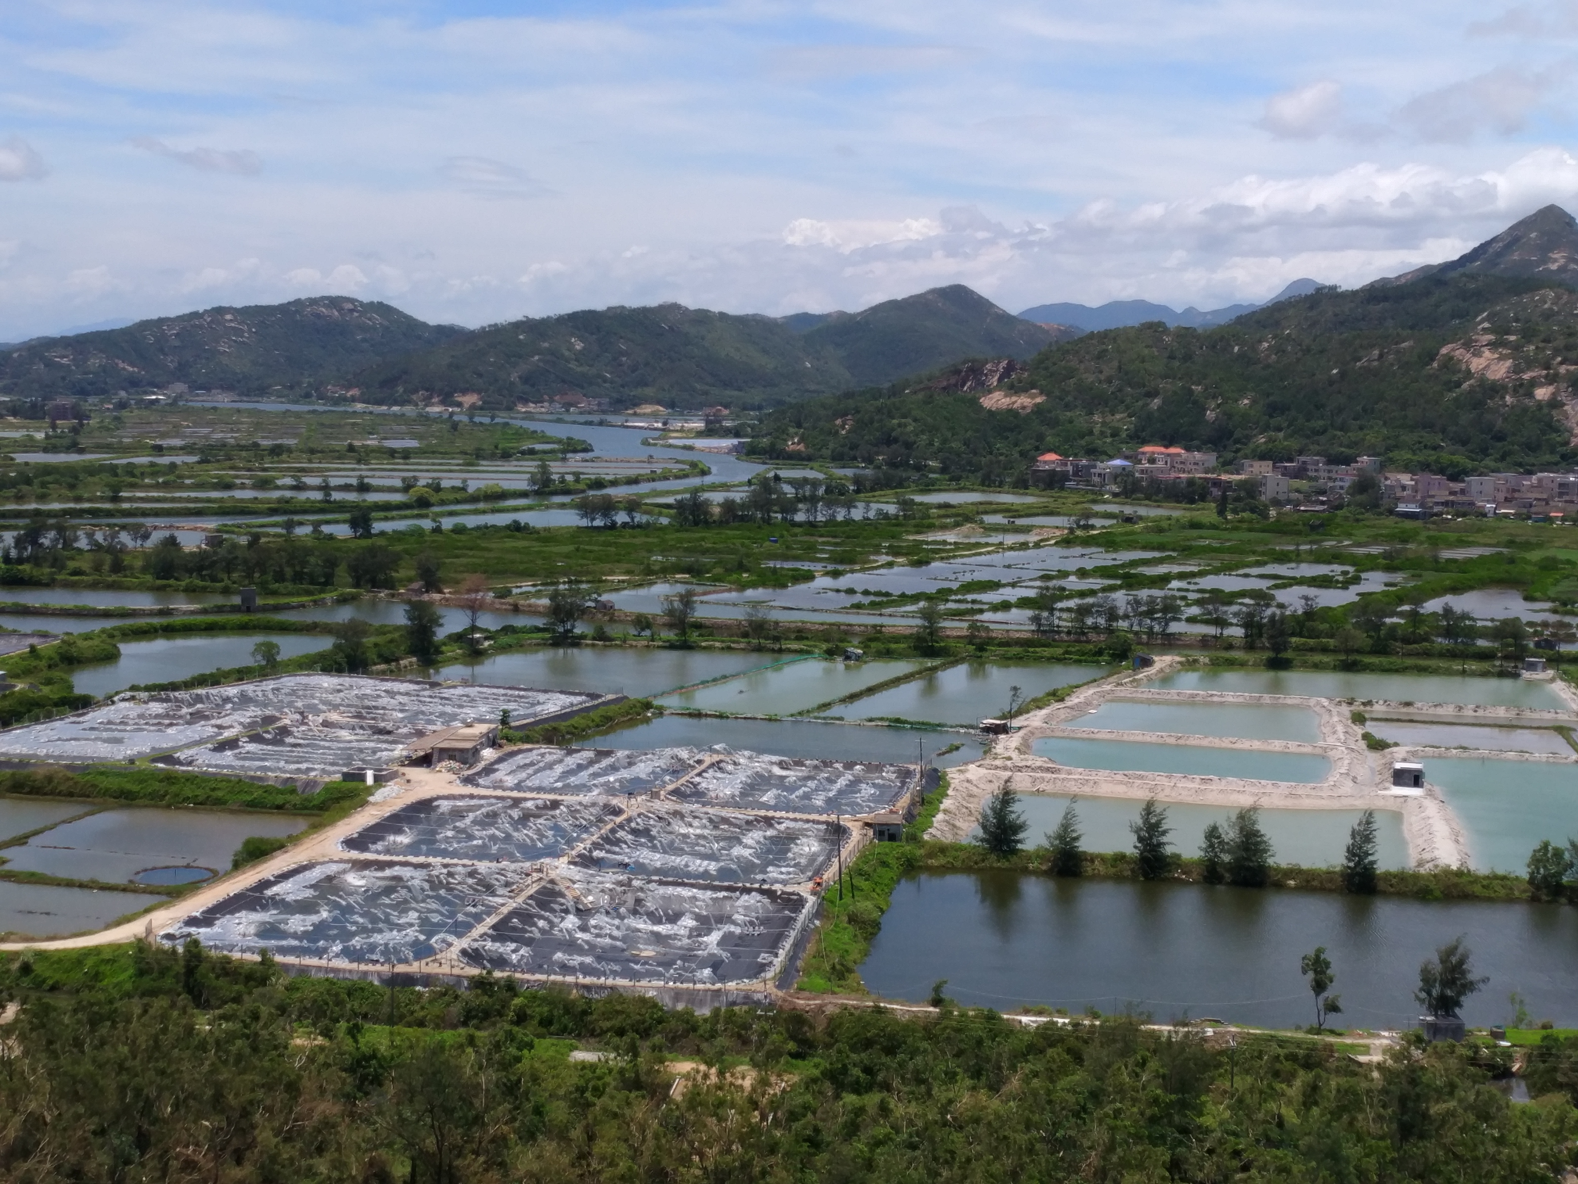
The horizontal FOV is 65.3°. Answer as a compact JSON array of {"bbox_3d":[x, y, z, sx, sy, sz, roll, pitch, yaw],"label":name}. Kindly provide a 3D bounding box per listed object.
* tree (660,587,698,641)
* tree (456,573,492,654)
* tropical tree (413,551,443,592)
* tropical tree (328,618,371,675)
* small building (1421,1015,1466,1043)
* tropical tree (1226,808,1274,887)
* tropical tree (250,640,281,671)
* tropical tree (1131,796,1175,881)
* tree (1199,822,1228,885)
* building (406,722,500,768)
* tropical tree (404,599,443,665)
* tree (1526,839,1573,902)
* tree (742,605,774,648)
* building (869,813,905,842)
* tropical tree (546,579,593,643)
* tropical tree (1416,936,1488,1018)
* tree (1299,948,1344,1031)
[{"bbox_3d":[-23.030,5.010,261.640,7.660,12.200,7.120,0,11,0],"label":"tree"},{"bbox_3d":[-68.752,4.535,267.135,7.573,17.620,6.815,-3,11,-14],"label":"tree"},{"bbox_3d":[-99.868,-5.679,339.573,7.943,11.559,7.546,-4,11,-16],"label":"tropical tree"},{"bbox_3d":[-85.050,10.480,237.150,7.510,10.640,6.990,0,11,0],"label":"tropical tree"},{"bbox_3d":[57.800,39.050,109.600,3.500,2.400,2.200,0,11,0],"label":"small building"},{"bbox_3d":[54.879,30.105,145.777,5.557,9.432,5.279,4,11,21],"label":"tropical tree"},{"bbox_3d":[-109.131,12.940,255.694,6.225,6.316,6.225,-5,12,-23],"label":"tropical tree"},{"bbox_3d":[43.912,29.559,148.154,5.214,9.887,4.953,3,11,17],"label":"tropical tree"},{"bbox_3d":[49.390,30.190,142.430,3.170,7.330,2.940,0,11,0],"label":"tree"},{"bbox_3d":[-51.400,23.530,189.210,9.800,3.200,11.000,2,11,8],"label":"building"},{"bbox_3d":[-77.269,8.193,258.627,8.080,13.791,7.676,-4,11,-17],"label":"tropical tree"},{"bbox_3d":[87.604,31.731,141.043,5.232,7.207,5.232,6,13,33],"label":"tree"},{"bbox_3d":[-6.500,7.140,258.570,6.300,9.250,5.860,0,11,0],"label":"tree"},{"bbox_3d":[12.700,30.020,156.340,3.600,2.700,3.200,1,11,4],"label":"building"},{"bbox_3d":[-49.741,4.187,276.397,10.254,14.410,8.716,-3,11,-10],"label":"tropical tree"},{"bbox_3d":[60.230,35.290,111.230,5.760,8.710,5.360,0,11,0],"label":"tropical tree"},{"bbox_3d":[49.667,36.721,114.131,3.907,8.299,3.516,4,12,25],"label":"tree"}]

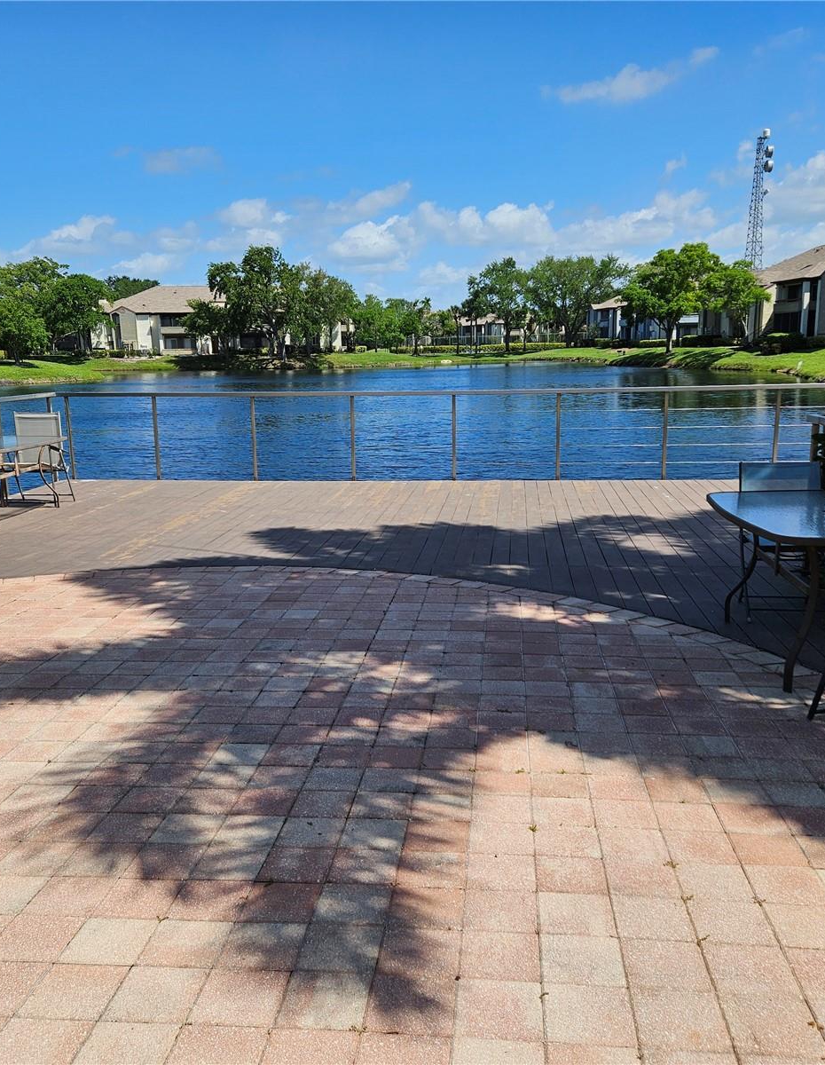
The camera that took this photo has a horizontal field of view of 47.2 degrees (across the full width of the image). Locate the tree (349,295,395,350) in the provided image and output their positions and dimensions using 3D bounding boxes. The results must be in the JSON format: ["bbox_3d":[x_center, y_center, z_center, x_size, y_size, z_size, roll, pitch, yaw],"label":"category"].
[{"bbox_3d":[-5.236,-26.968,122.000,6.025,7.425,5.500,-1,12,0],"label":"tree"}]

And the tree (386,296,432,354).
[{"bbox_3d":[-0.381,-23.683,108.000,5.206,6.452,5.000,-1,12,0],"label":"tree"}]

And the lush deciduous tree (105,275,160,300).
[{"bbox_3d":[-47.690,-36.967,160.000,10.535,12.837,10.000,-1,12,0],"label":"lush deciduous tree"}]

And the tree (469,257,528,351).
[{"bbox_3d":[10.547,-27.719,115.000,7.437,11.182,6.800,-1,12,0],"label":"tree"}]

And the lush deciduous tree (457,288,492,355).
[{"bbox_3d":[7.111,-24.127,108.000,3.937,7.562,3.800,-1,12,0],"label":"lush deciduous tree"}]

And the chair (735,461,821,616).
[{"bbox_3d":[2.153,0.020,5.421,0.530,0.850,0.600,1,12,12],"label":"chair"}]

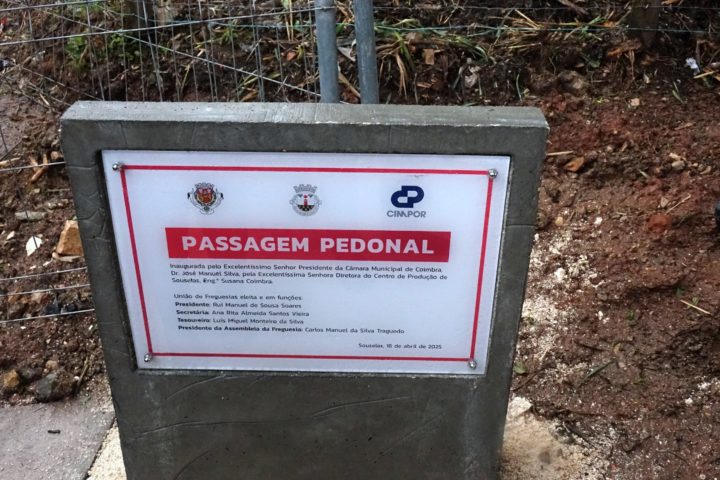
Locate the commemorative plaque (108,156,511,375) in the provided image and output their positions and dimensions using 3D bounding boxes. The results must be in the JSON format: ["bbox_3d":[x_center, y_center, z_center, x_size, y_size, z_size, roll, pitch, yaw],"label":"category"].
[{"bbox_3d":[-0.080,0.049,1.154,0.600,0.400,0.015,1,28,0],"label":"commemorative plaque"}]

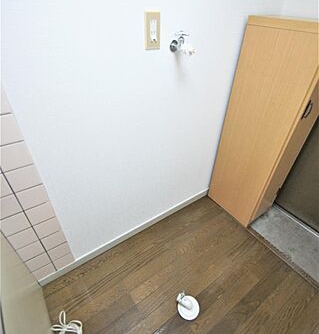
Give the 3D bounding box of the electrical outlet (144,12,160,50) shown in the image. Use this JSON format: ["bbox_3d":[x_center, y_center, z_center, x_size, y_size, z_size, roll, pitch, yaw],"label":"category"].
[{"bbox_3d":[-0.022,-0.516,0.763,0.071,0.120,0.012,-22,42,-29],"label":"electrical outlet"}]

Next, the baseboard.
[{"bbox_3d":[-0.112,0.424,1.398,1.306,0.061,0.012,-22,42,-29],"label":"baseboard"}]

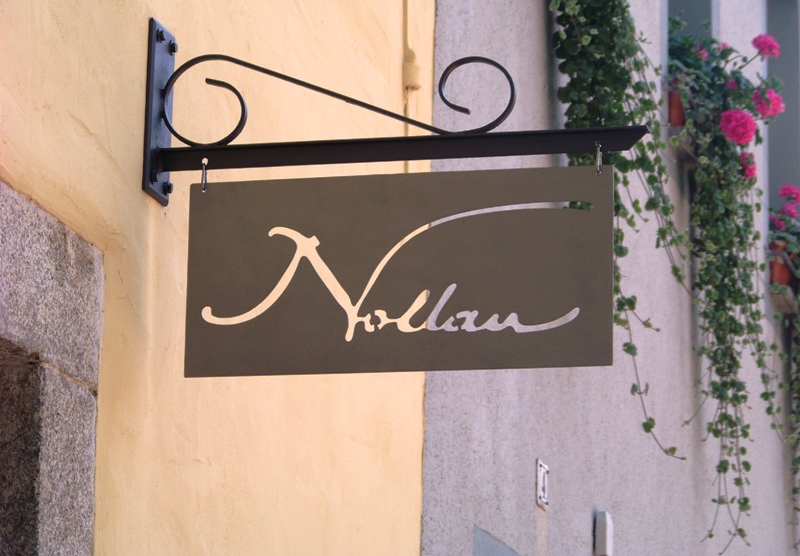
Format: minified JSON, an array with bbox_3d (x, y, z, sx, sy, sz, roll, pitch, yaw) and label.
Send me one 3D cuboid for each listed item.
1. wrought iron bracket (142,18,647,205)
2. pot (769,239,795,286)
[{"bbox_3d":[-0.005,-0.263,5.057,0.747,0.256,0.089,-2,-13,14],"label":"wrought iron bracket"},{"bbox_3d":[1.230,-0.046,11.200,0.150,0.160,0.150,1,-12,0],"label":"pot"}]

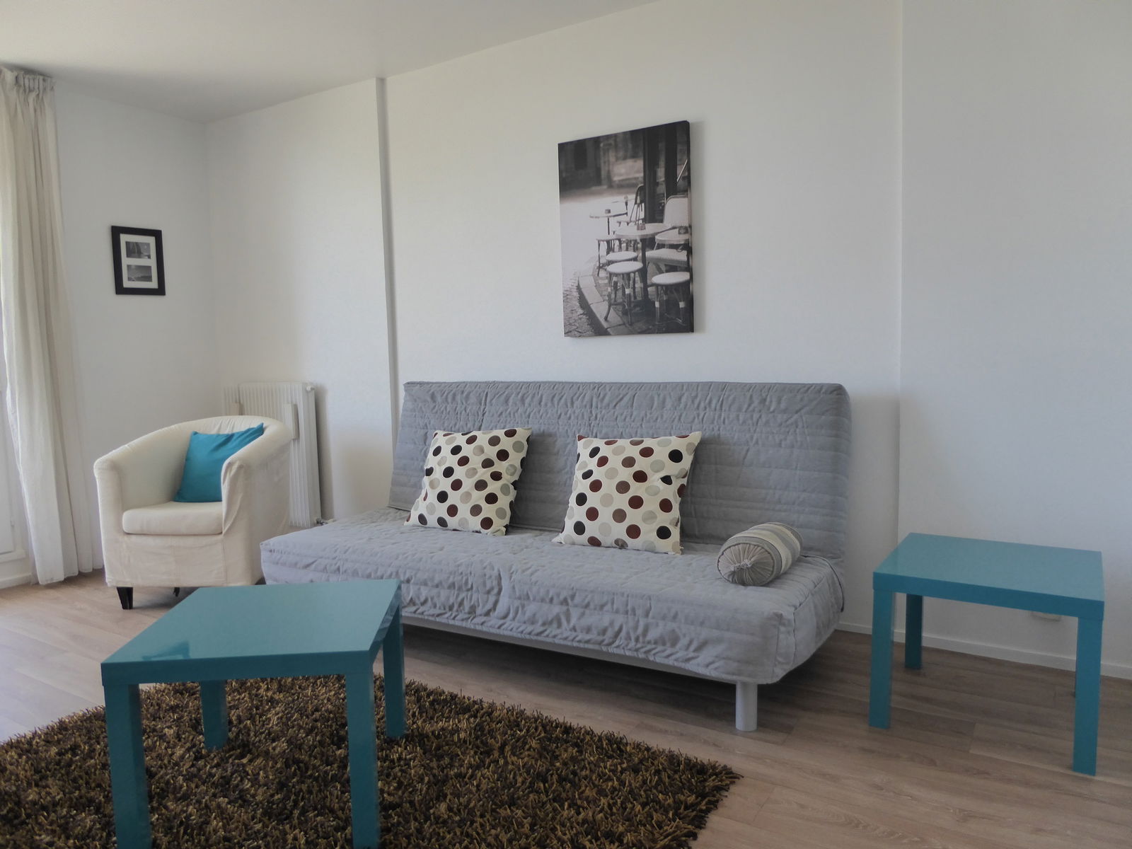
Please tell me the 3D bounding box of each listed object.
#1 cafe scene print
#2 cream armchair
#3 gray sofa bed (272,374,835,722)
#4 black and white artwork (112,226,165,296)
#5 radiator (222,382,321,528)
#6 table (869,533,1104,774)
[{"bbox_3d":[0.239,-0.793,3.437,0.610,0.835,0.030,2,6,32],"label":"cafe scene print"},{"bbox_3d":[-1.694,0.388,3.906,0.770,0.780,0.720,-1,5,7],"label":"cream armchair"},{"bbox_3d":[-0.094,0.341,3.087,2.100,0.935,0.960,2,6,32],"label":"gray sofa bed"},{"bbox_3d":[-2.356,-0.897,4.508,0.020,0.365,0.280,2,6,32],"label":"black and white artwork"},{"bbox_3d":[-1.703,0.171,4.681,0.720,0.790,0.110,2,6,32],"label":"radiator"},{"bbox_3d":[1.256,0.629,2.425,0.550,0.450,0.550,2,6,33],"label":"table"}]

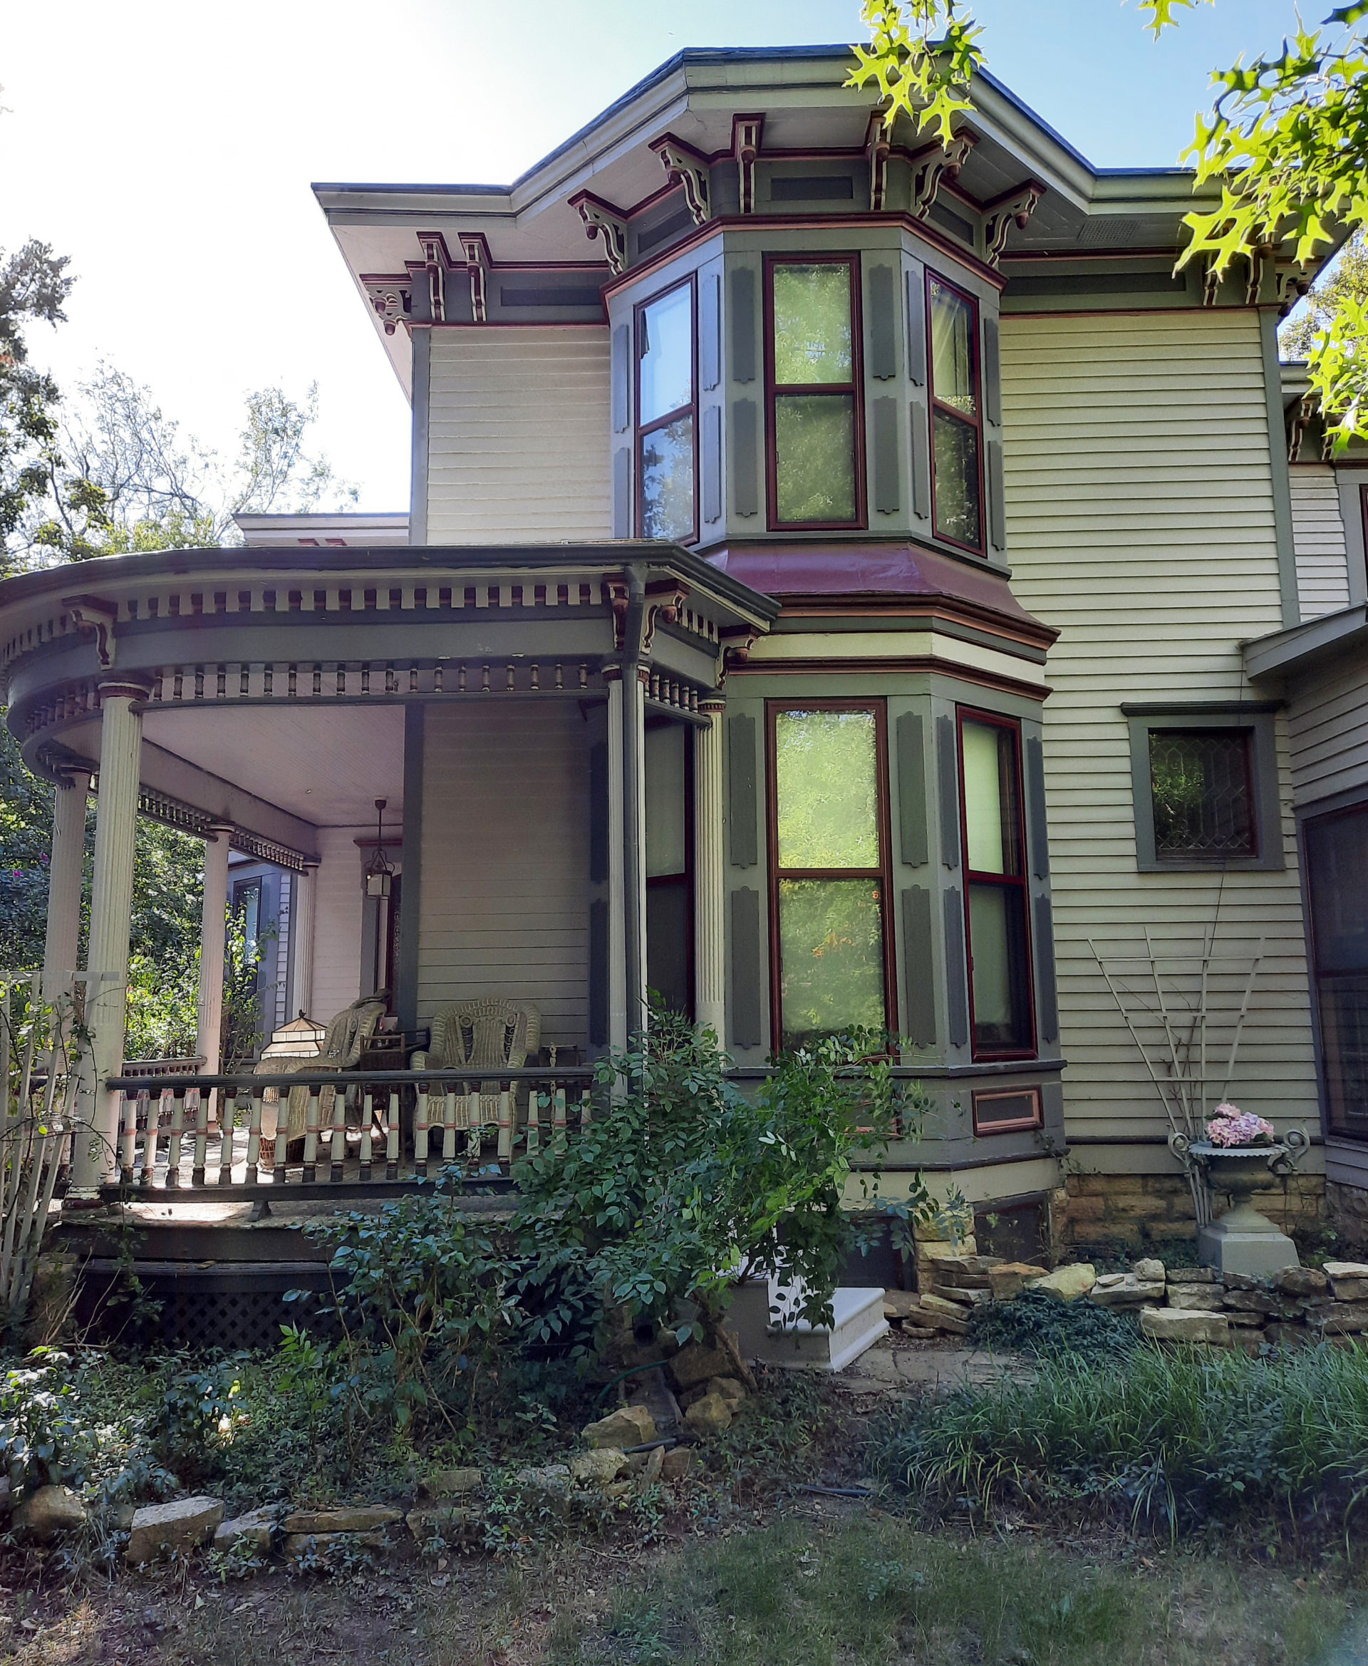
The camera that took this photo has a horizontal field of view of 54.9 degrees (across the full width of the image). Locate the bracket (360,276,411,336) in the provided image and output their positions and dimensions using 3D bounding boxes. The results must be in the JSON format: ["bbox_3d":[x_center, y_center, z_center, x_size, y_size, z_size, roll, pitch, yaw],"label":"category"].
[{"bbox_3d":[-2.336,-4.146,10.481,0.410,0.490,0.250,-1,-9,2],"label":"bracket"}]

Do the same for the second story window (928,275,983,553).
[{"bbox_3d":[1.726,-2.690,8.488,0.592,1.810,0.100,7,-11,-43],"label":"second story window"}]

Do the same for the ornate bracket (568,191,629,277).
[{"bbox_3d":[-0.591,-4.125,9.121,0.395,0.450,0.170,8,-12,-43],"label":"ornate bracket"}]

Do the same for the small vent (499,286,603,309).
[{"bbox_3d":[-0.985,-4.035,9.920,0.790,0.150,0.040,-1,-8,2],"label":"small vent"}]

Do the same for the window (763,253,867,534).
[{"bbox_3d":[0.838,-2.850,8.472,0.615,1.875,0.100,-1,-8,2],"label":"window"}]

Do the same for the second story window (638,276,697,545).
[{"bbox_3d":[-0.116,-2.855,9.127,0.100,1.940,0.635,7,-12,-42],"label":"second story window"}]

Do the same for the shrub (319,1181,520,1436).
[{"bbox_3d":[-0.976,1.828,5.199,0.820,0.860,0.750,-1,-9,1],"label":"shrub"}]

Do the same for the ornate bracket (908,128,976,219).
[{"bbox_3d":[1.706,-4.237,8.541,0.170,0.450,0.400,8,-12,-43],"label":"ornate bracket"}]

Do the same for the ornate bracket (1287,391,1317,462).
[{"bbox_3d":[5.745,-3.737,12.245,0.190,0.435,0.410,-1,-8,2],"label":"ornate bracket"}]

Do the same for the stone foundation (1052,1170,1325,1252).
[{"bbox_3d":[3.275,2.456,8.540,1.725,0.493,0.300,-1,-8,2],"label":"stone foundation"}]

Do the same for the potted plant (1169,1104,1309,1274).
[{"bbox_3d":[3.394,2.163,8.086,0.800,0.965,0.600,-1,-9,1],"label":"potted plant"}]

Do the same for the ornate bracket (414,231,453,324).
[{"bbox_3d":[-1.813,-4.038,9.575,0.170,0.455,0.385,-1,-9,1],"label":"ornate bracket"}]

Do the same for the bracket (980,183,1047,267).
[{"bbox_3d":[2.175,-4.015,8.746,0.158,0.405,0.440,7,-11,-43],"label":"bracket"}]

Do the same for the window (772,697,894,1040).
[{"bbox_3d":[0.841,0.254,7.476,0.690,2.070,0.120,-1,-9,1],"label":"window"}]

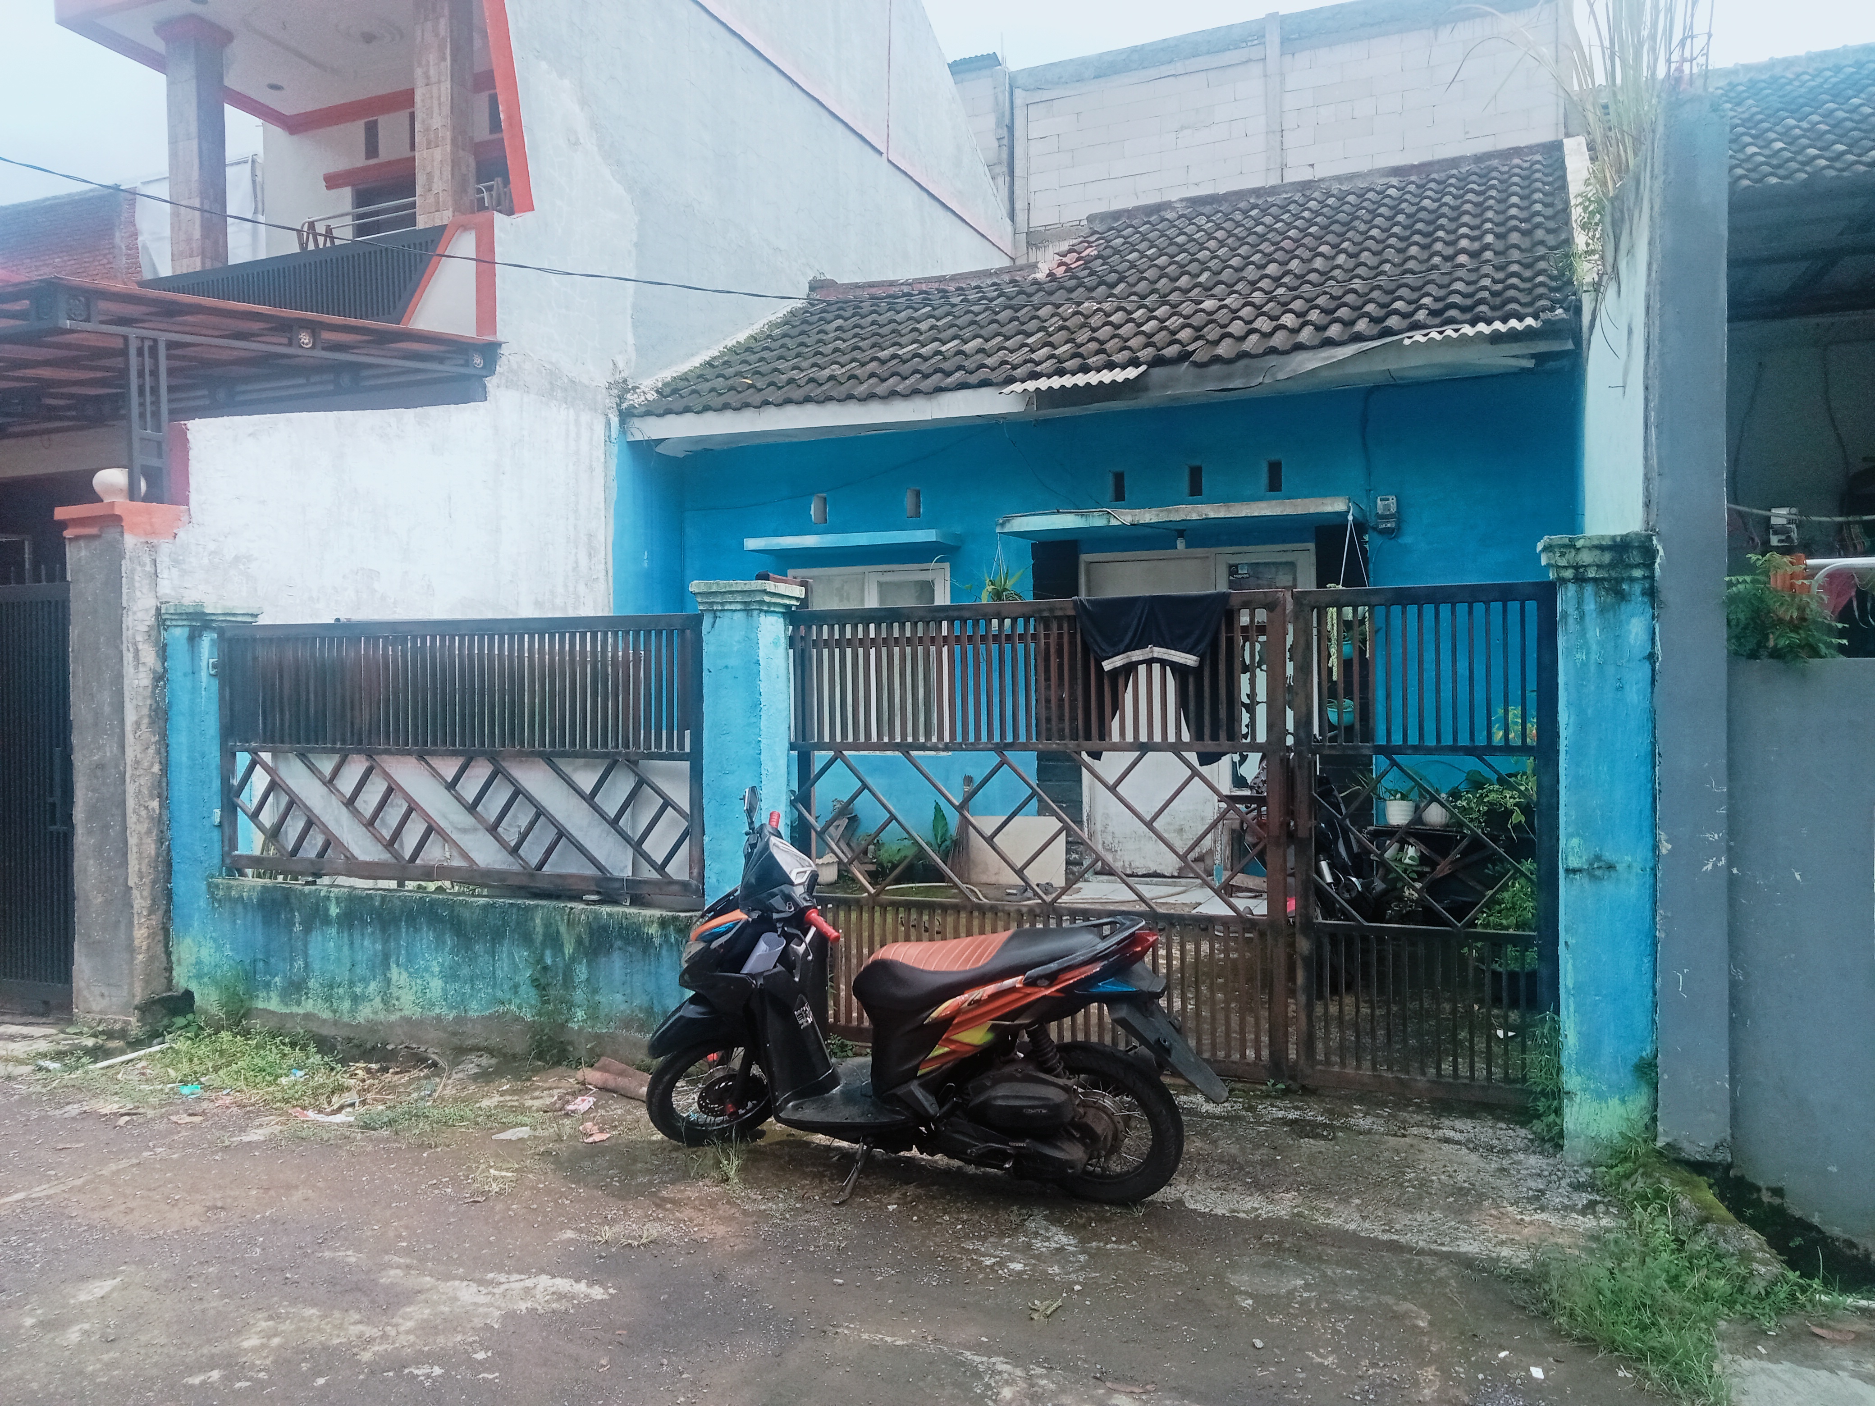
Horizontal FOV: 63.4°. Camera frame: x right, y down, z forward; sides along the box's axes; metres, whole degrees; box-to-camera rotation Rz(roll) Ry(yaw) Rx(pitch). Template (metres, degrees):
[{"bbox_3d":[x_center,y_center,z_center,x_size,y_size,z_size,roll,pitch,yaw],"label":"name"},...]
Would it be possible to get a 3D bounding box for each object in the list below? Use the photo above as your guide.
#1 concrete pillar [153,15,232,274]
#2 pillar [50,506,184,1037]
[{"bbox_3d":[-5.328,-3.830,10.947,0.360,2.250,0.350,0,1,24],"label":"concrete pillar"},{"bbox_3d":[-3.874,0.287,7.245,0.470,2.410,0.370,0,1,24],"label":"pillar"}]

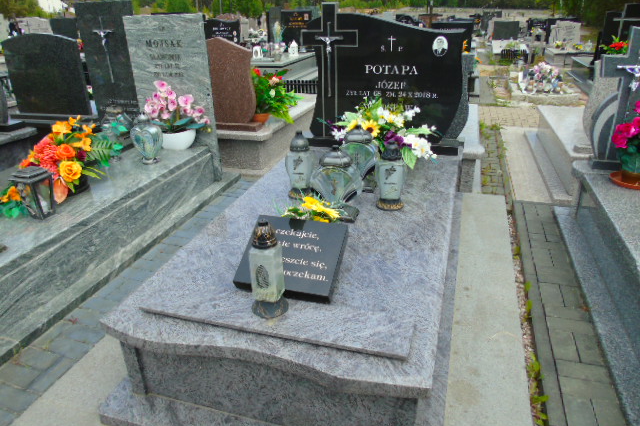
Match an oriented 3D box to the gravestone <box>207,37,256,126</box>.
[{"bbox_3d":[-0.841,-1.126,4.029,0.670,0.765,0.150,6,26,16],"label":"gravestone"}]

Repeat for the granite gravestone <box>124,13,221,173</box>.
[{"bbox_3d":[-1.105,-0.845,3.530,0.640,1.220,0.100,6,27,16],"label":"granite gravestone"}]

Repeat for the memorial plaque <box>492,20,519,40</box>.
[{"bbox_3d":[5.017,-4.896,12.400,0.630,0.470,0.100,6,27,16],"label":"memorial plaque"}]

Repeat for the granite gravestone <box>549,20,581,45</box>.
[{"bbox_3d":[5.884,-4.311,11.100,0.700,0.530,0.120,6,27,16],"label":"granite gravestone"}]

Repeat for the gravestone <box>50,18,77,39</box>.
[{"bbox_3d":[-6.009,-4.343,11.000,0.850,0.650,0.120,6,27,16],"label":"gravestone"}]

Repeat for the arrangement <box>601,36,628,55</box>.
[{"bbox_3d":[4.362,-2.405,6.800,0.450,0.400,0.360,6,27,16],"label":"arrangement"}]

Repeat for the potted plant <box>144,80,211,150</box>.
[{"bbox_3d":[-1.119,-0.757,3.603,0.440,0.520,0.280,6,26,16],"label":"potted plant"}]

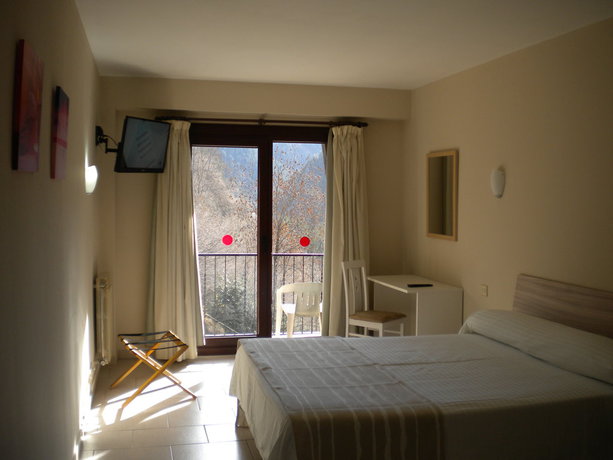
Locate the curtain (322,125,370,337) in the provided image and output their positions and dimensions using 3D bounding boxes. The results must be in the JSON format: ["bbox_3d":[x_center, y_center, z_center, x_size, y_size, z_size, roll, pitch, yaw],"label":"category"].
[{"bbox_3d":[0.388,0.093,5.869,0.453,2.164,0.170,0,4,-12],"label":"curtain"}]

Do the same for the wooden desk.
[{"bbox_3d":[0.908,0.835,5.341,0.520,0.760,0.860,0,4,-15],"label":"wooden desk"}]

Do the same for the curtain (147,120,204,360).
[{"bbox_3d":[-1.170,0.109,5.552,0.505,2.143,0.180,0,4,-12],"label":"curtain"}]

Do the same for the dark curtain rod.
[{"bbox_3d":[-0.383,-0.977,5.642,1.944,0.060,0.080,0,4,-12],"label":"dark curtain rod"}]

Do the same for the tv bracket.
[{"bbox_3d":[-1.607,-0.743,5.081,0.250,0.215,0.170,0,4,-15],"label":"tv bracket"}]

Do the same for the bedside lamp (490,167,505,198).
[{"bbox_3d":[1.361,-0.337,4.393,0.080,0.228,0.125,0,4,-15],"label":"bedside lamp"}]

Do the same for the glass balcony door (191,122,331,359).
[{"bbox_3d":[-0.417,0.093,5.837,1.400,2.153,0.100,0,4,-12],"label":"glass balcony door"}]

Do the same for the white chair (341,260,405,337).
[{"bbox_3d":[0.574,0.736,5.349,0.460,0.950,0.420,3,4,35],"label":"white chair"}]

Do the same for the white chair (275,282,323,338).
[{"bbox_3d":[-0.074,0.926,6.609,0.550,0.790,0.540,0,4,-15],"label":"white chair"}]

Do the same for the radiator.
[{"bbox_3d":[-1.650,0.713,5.102,0.110,0.688,0.470,0,4,-15],"label":"radiator"}]

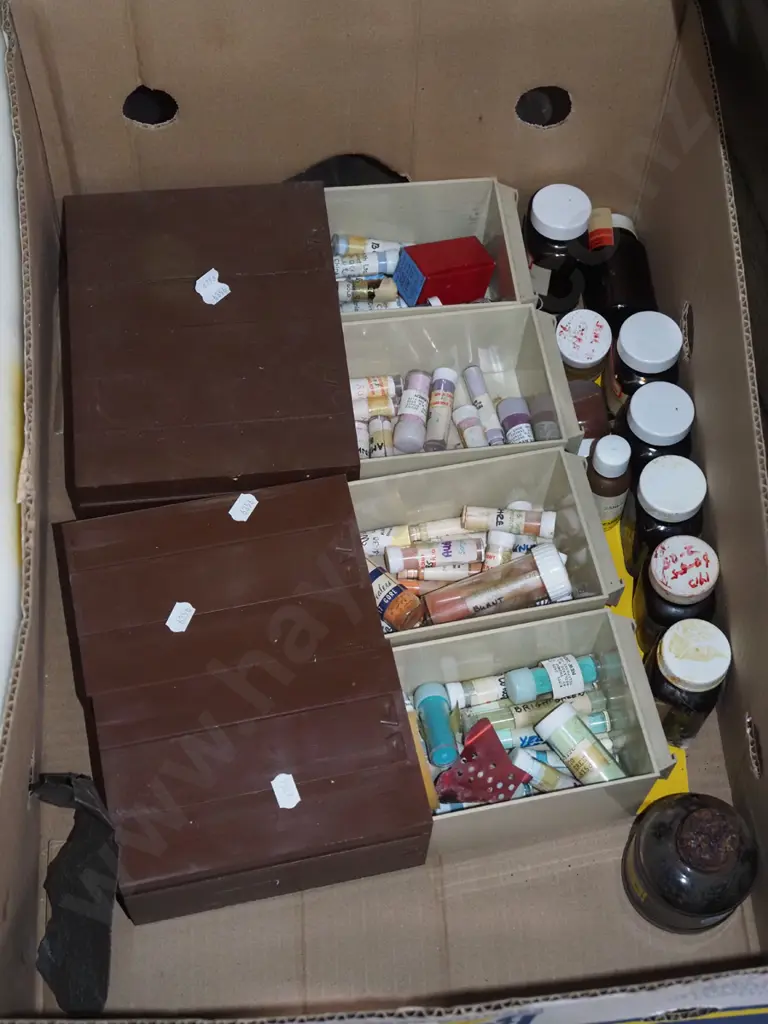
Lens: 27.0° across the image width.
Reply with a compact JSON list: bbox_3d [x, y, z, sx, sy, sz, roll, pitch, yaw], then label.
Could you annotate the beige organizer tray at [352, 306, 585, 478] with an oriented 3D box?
[{"bbox_3d":[0.032,-0.064,1.029,0.169,0.071,0.104,-6,61,-5],"label":"beige organizer tray"}]

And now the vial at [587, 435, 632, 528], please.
[{"bbox_3d":[0.136,-0.017,0.954,0.026,0.078,0.026,-1,62,2],"label":"vial"}]

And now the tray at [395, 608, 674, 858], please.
[{"bbox_3d":[0.067,0.124,0.881,0.163,0.067,0.099,-10,62,-7],"label":"tray"}]

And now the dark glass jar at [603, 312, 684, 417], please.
[{"bbox_3d":[0.161,-0.083,0.985,0.041,0.088,0.041,-1,62,2],"label":"dark glass jar"}]

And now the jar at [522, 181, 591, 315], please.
[{"bbox_3d":[0.117,-0.178,1.086,0.048,0.088,0.048,1,61,-1],"label":"jar"}]

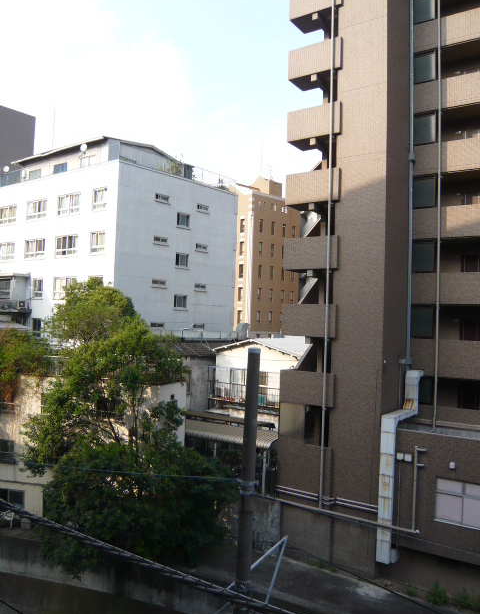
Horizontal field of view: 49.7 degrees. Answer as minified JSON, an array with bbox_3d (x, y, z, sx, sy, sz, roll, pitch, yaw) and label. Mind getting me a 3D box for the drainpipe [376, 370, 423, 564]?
[{"bbox_3d":[6.552,6.326,21.220,0.630,7.414,3.356,0,-3,34],"label":"drainpipe"}]

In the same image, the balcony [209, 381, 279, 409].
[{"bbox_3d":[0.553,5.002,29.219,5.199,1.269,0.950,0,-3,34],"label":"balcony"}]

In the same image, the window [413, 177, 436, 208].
[{"bbox_3d":[8.152,-5.105,22.934,1.160,1.550,0.150,0,-3,34],"label":"window"}]

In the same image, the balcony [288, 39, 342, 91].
[{"bbox_3d":[3.664,-10.780,23.194,2.537,1.380,1.400,0,-3,34],"label":"balcony"}]

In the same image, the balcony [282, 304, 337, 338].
[{"bbox_3d":[3.324,0.641,22.735,2.537,1.380,1.400,0,-3,34],"label":"balcony"}]

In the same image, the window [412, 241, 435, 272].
[{"bbox_3d":[7.994,-2.199,22.580,0.951,1.447,0.120,0,-3,33],"label":"window"}]

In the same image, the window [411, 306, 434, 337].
[{"bbox_3d":[7.925,0.682,22.446,0.946,1.407,0.120,0,-3,33],"label":"window"}]

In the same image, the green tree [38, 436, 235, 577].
[{"bbox_3d":[-4.358,8.401,21.800,7.500,5.500,5.000,0,-3,33],"label":"green tree"}]

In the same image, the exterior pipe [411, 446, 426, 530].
[{"bbox_3d":[6.674,6.788,19.319,0.492,3.035,0.170,0,-3,33],"label":"exterior pipe"}]

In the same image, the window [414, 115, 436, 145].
[{"bbox_3d":[8.130,-7.809,22.839,0.960,1.325,0.120,0,-3,33],"label":"window"}]

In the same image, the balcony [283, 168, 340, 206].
[{"bbox_3d":[3.415,-5.076,22.640,2.552,1.356,1.200,0,-3,33],"label":"balcony"}]

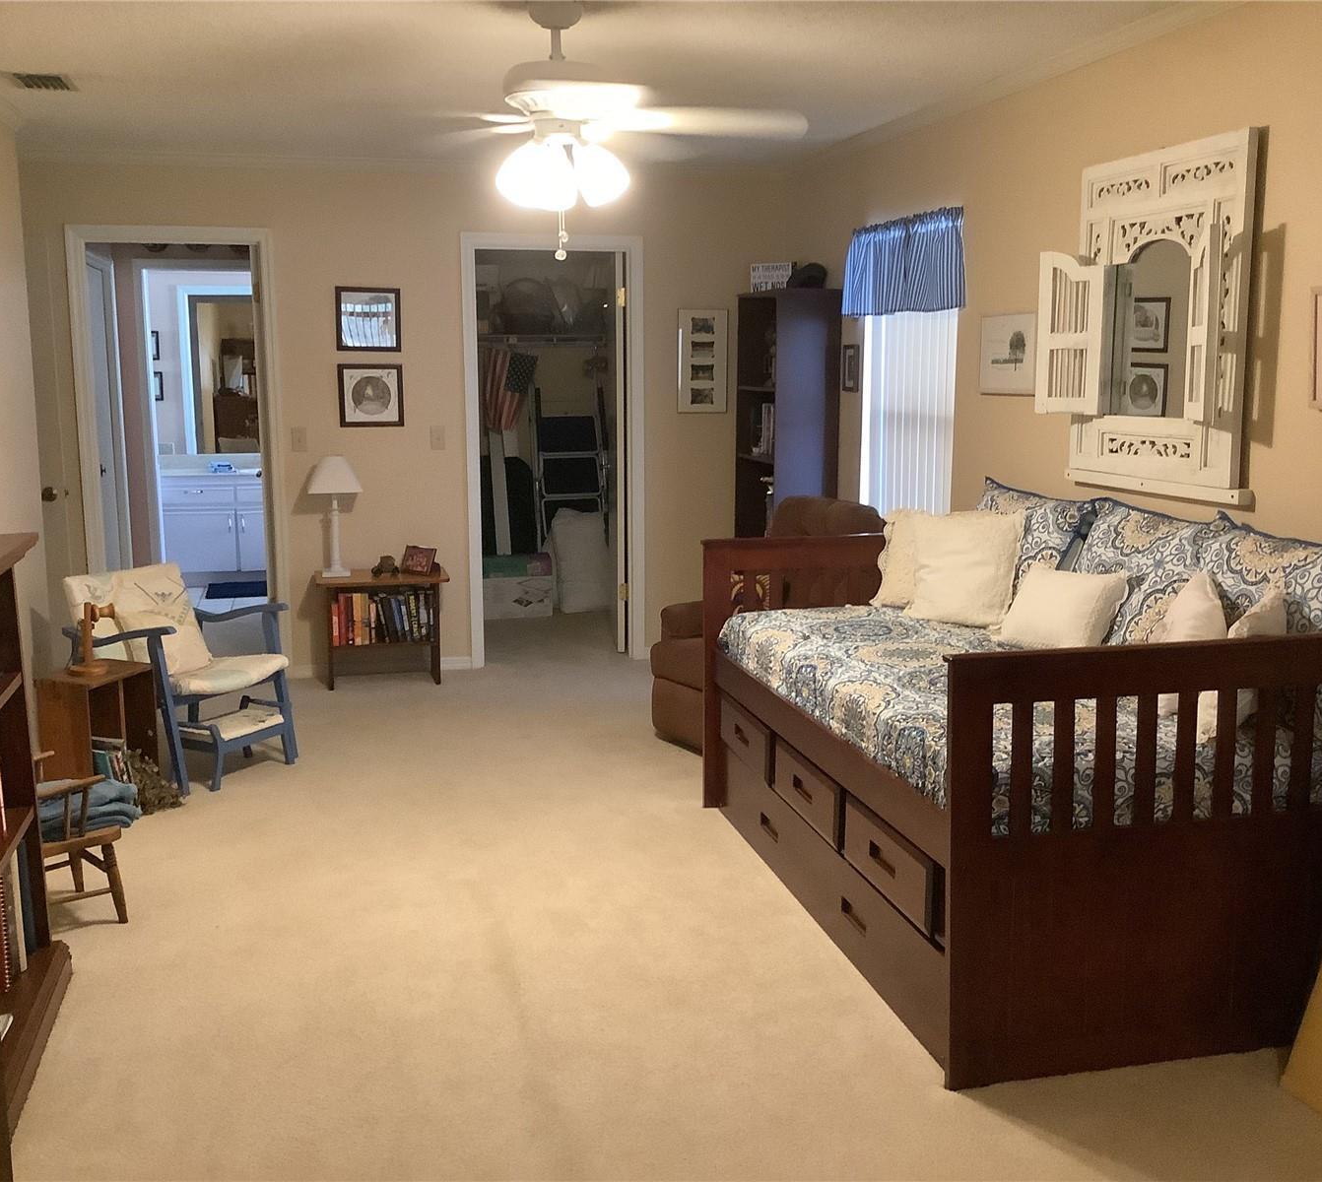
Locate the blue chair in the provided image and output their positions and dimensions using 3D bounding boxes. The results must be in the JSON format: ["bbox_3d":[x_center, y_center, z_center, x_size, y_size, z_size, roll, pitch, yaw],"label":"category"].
[{"bbox_3d":[-1.814,0.301,5.330,0.750,0.745,0.590,6,12,33],"label":"blue chair"}]

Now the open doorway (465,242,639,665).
[{"bbox_3d":[-0.529,-0.658,6.993,0.850,2.070,0.140,-3,10,-14],"label":"open doorway"}]

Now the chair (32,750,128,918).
[{"bbox_3d":[-1.724,0.633,3.887,0.370,0.590,0.380,-9,13,-40],"label":"chair"}]

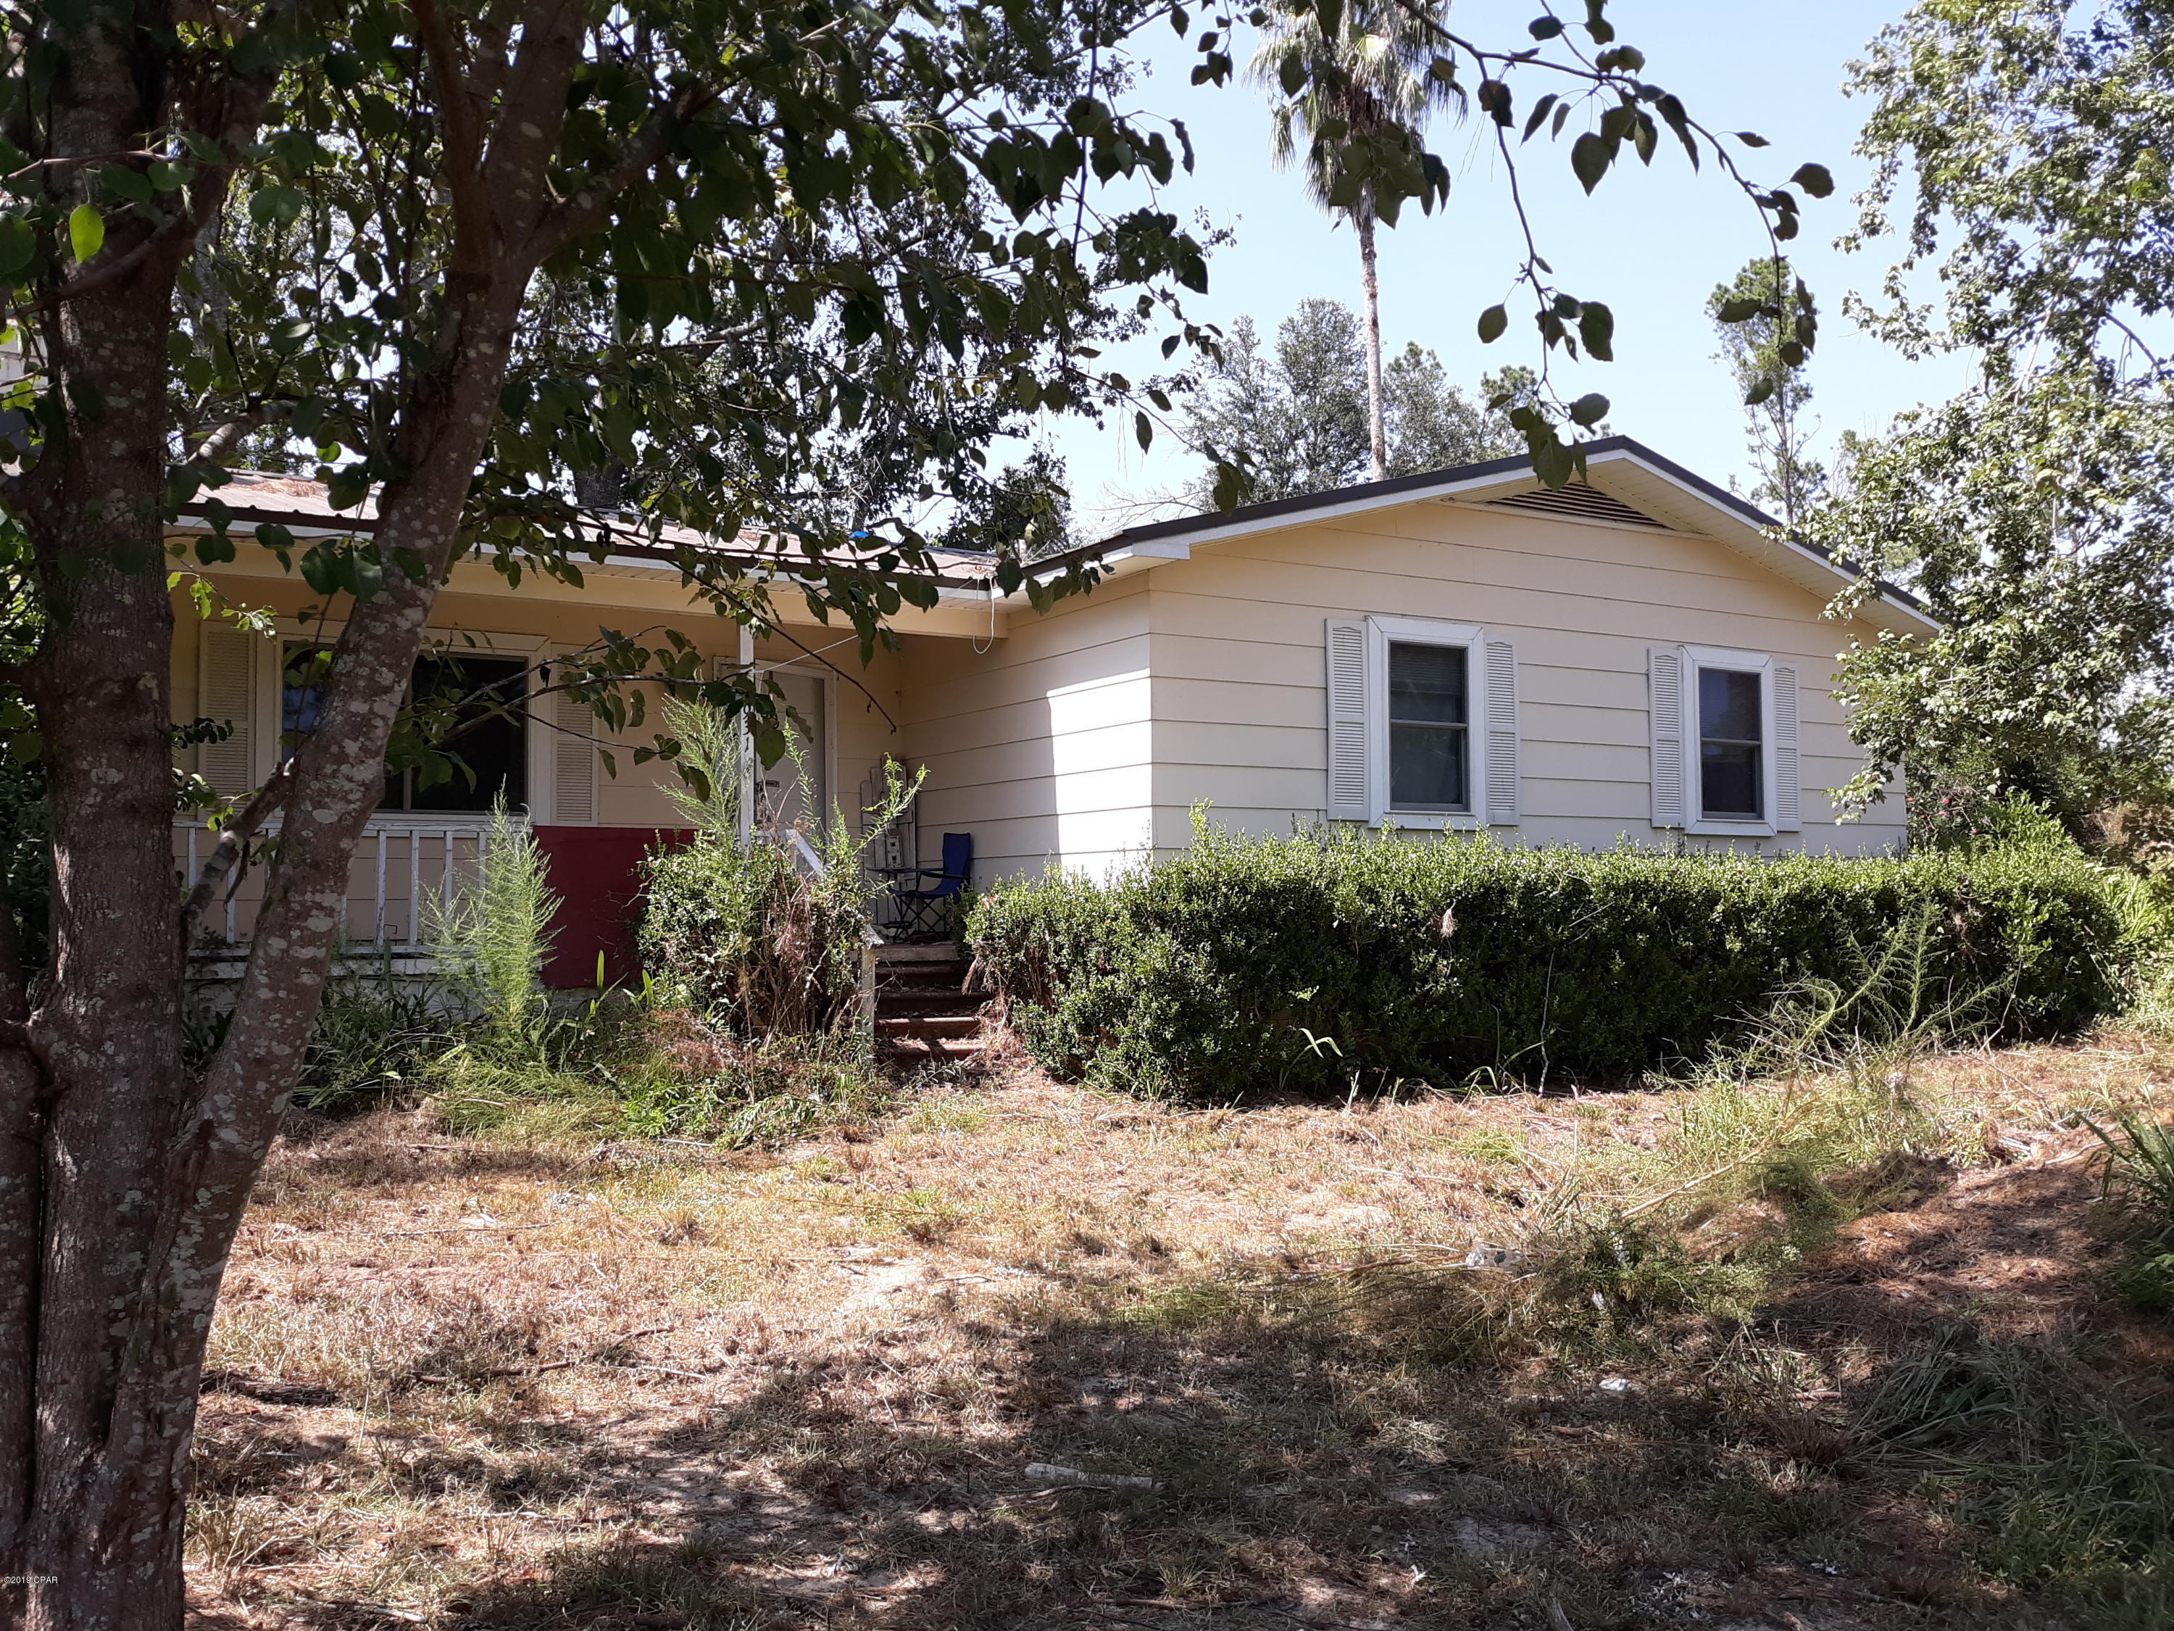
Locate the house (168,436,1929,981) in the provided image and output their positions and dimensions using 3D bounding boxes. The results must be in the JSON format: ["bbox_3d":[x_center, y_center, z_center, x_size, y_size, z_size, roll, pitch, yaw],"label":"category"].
[{"bbox_3d":[-1.080,-0.555,15.950,14.100,4.150,10.500,1,-3,-31],"label":"house"}]

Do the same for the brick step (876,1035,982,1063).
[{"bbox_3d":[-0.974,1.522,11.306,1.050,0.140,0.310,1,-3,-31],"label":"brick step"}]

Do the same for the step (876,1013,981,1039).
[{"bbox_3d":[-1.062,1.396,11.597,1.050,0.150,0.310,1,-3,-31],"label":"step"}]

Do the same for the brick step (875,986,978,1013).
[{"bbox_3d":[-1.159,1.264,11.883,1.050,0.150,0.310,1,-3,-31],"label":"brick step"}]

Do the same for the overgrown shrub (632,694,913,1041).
[{"bbox_3d":[-1.951,0.333,10.948,1.650,2.080,1.400,0,-3,-10],"label":"overgrown shrub"}]

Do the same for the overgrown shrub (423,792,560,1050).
[{"bbox_3d":[-3.474,0.629,10.262,0.760,1.470,0.720,1,-3,-19],"label":"overgrown shrub"}]

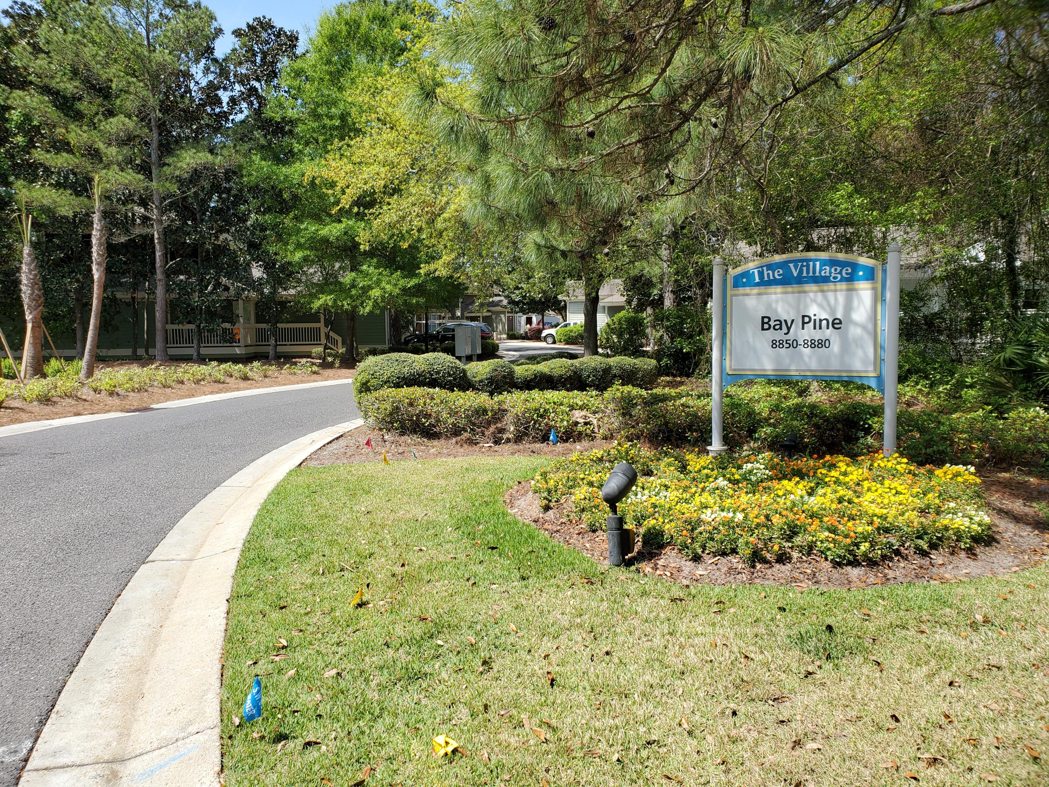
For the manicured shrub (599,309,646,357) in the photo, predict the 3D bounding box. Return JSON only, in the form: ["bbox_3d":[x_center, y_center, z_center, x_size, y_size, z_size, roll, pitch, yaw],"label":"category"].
[{"bbox_3d":[3.564,-1.918,28.590,1.750,2.247,1.700,0,5,7],"label":"manicured shrub"}]

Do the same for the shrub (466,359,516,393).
[{"bbox_3d":[-0.663,-0.245,16.238,1.080,0.946,1.080,-1,5,-2],"label":"shrub"}]

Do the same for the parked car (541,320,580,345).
[{"bbox_3d":[4.070,-4.747,61.823,5.500,1.820,1.950,1,5,10],"label":"parked car"}]

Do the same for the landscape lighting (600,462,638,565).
[{"bbox_3d":[0.626,0.781,5.208,0.160,0.690,0.260,3,6,35],"label":"landscape lighting"}]

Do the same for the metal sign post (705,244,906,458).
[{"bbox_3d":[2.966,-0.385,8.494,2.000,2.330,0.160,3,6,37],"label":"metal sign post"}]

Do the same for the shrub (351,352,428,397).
[{"bbox_3d":[-2.527,-0.199,14.745,1.400,1.118,1.400,-1,5,-10],"label":"shrub"}]

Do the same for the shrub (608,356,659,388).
[{"bbox_3d":[2.636,-0.522,19.128,1.220,0.840,1.100,0,5,0],"label":"shrub"}]

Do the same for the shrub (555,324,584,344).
[{"bbox_3d":[3.458,-4.333,58.848,2.400,1.500,1.900,0,5,0],"label":"shrub"}]

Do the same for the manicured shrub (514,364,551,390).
[{"bbox_3d":[0.174,-0.319,17.639,0.900,0.720,0.950,0,5,0],"label":"manicured shrub"}]

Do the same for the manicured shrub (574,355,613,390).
[{"bbox_3d":[1.593,-0.444,18.231,0.950,0.850,0.950,0,5,0],"label":"manicured shrub"}]

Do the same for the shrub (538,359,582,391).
[{"bbox_3d":[0.788,-0.390,17.834,1.000,0.820,1.000,0,5,0],"label":"shrub"}]

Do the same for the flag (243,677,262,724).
[{"bbox_3d":[-1.001,1.127,2.900,0.068,0.165,0.040,-1,5,-14],"label":"flag"}]

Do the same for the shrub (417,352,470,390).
[{"bbox_3d":[-1.554,-0.243,15.245,1.150,1.114,1.150,-1,5,-6],"label":"shrub"}]

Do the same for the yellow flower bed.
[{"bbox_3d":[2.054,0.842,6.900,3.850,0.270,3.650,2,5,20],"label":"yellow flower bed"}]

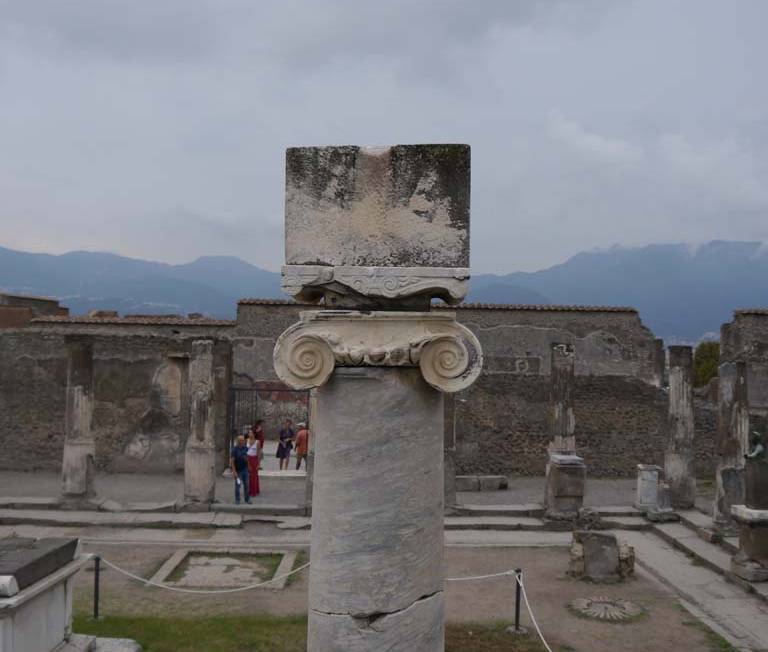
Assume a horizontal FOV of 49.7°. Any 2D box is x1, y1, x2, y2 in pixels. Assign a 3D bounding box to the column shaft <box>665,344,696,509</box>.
[{"bbox_3d":[7.459,2.495,20.855,0.790,4.009,0.790,1,-2,-1],"label":"column shaft"}]

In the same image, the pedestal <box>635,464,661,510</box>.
[{"bbox_3d":[6.452,3.958,20.312,0.600,1.018,0.580,1,-2,-1],"label":"pedestal"}]

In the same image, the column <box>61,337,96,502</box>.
[{"bbox_3d":[-7.538,2.245,20.583,0.820,3.970,0.820,1,-2,-1],"label":"column"}]

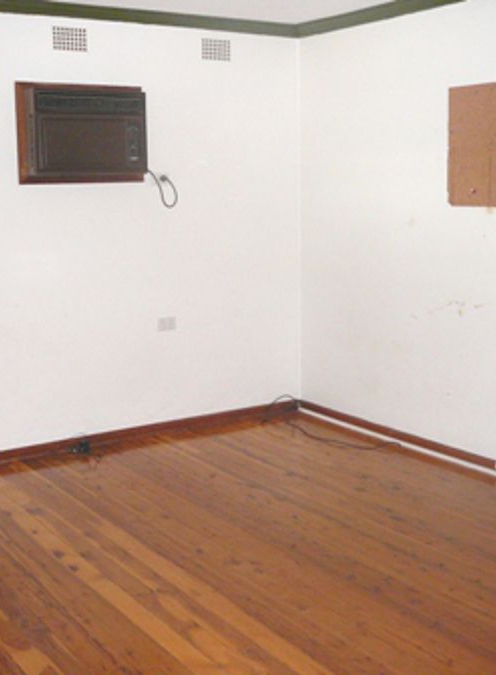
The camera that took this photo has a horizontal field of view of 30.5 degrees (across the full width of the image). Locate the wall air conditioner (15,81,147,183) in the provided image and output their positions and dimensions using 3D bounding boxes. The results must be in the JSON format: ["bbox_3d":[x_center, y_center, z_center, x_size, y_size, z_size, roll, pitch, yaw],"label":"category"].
[{"bbox_3d":[-0.895,-1.133,5.062,0.750,0.542,0.160,-7,12,-32],"label":"wall air conditioner"}]

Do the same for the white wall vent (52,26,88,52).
[{"bbox_3d":[-0.976,-1.643,5.018,0.207,0.134,0.020,-7,12,-32],"label":"white wall vent"}]

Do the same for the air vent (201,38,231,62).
[{"bbox_3d":[-0.189,-1.744,5.521,0.213,0.130,0.020,-7,12,-32],"label":"air vent"}]

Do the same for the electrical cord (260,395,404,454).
[{"bbox_3d":[0.475,0.519,5.665,0.400,0.140,1.080,-7,12,-32],"label":"electrical cord"}]

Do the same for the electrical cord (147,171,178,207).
[{"bbox_3d":[-0.517,-0.877,5.390,0.225,0.225,0.100,-7,12,-32],"label":"electrical cord"}]

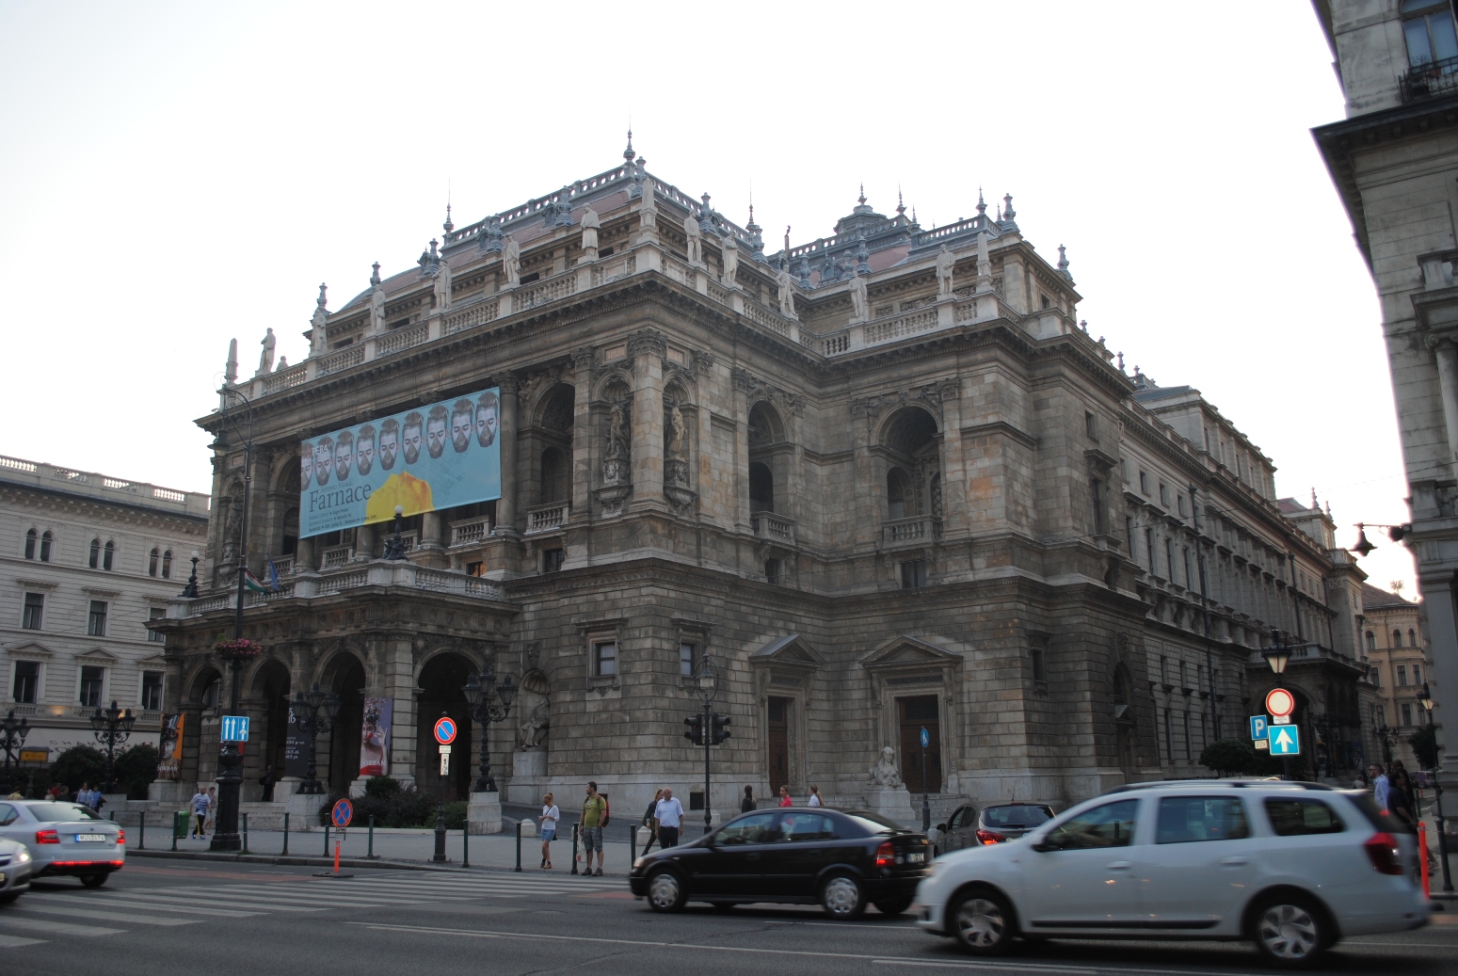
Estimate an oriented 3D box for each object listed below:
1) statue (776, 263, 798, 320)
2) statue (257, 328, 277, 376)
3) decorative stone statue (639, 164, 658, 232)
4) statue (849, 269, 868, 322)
[{"bbox_3d":[3.137,-10.741,66.326,0.800,2.800,0.950,-10,-17,34],"label":"statue"},{"bbox_3d":[-28.282,-8.356,74.391,0.900,2.750,0.800,-10,-17,34],"label":"statue"},{"bbox_3d":[-3.674,-12.773,55.400,0.750,3.300,0.750,-10,-17,34],"label":"decorative stone statue"},{"bbox_3d":[6.988,-10.286,65.564,0.850,2.950,0.680,-10,-17,34],"label":"statue"}]

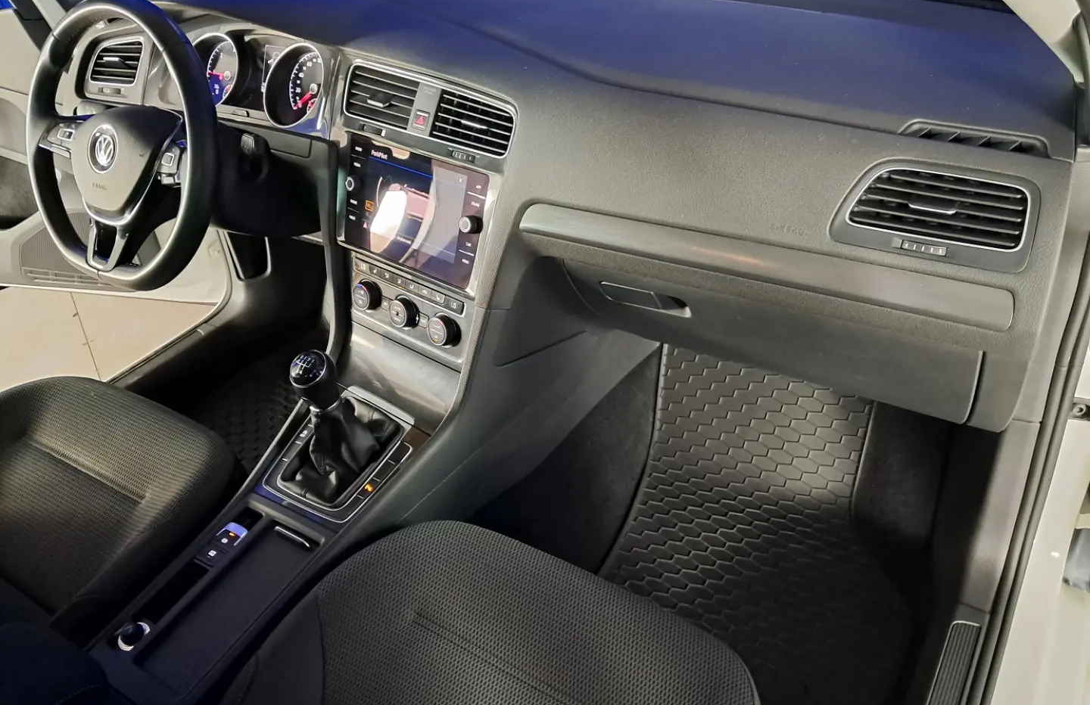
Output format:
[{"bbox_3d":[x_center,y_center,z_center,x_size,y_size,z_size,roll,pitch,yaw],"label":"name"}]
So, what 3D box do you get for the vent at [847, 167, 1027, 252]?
[{"bbox_3d":[0.340,-0.127,0.738,0.143,0.055,0.032,17,20,28],"label":"vent"}]

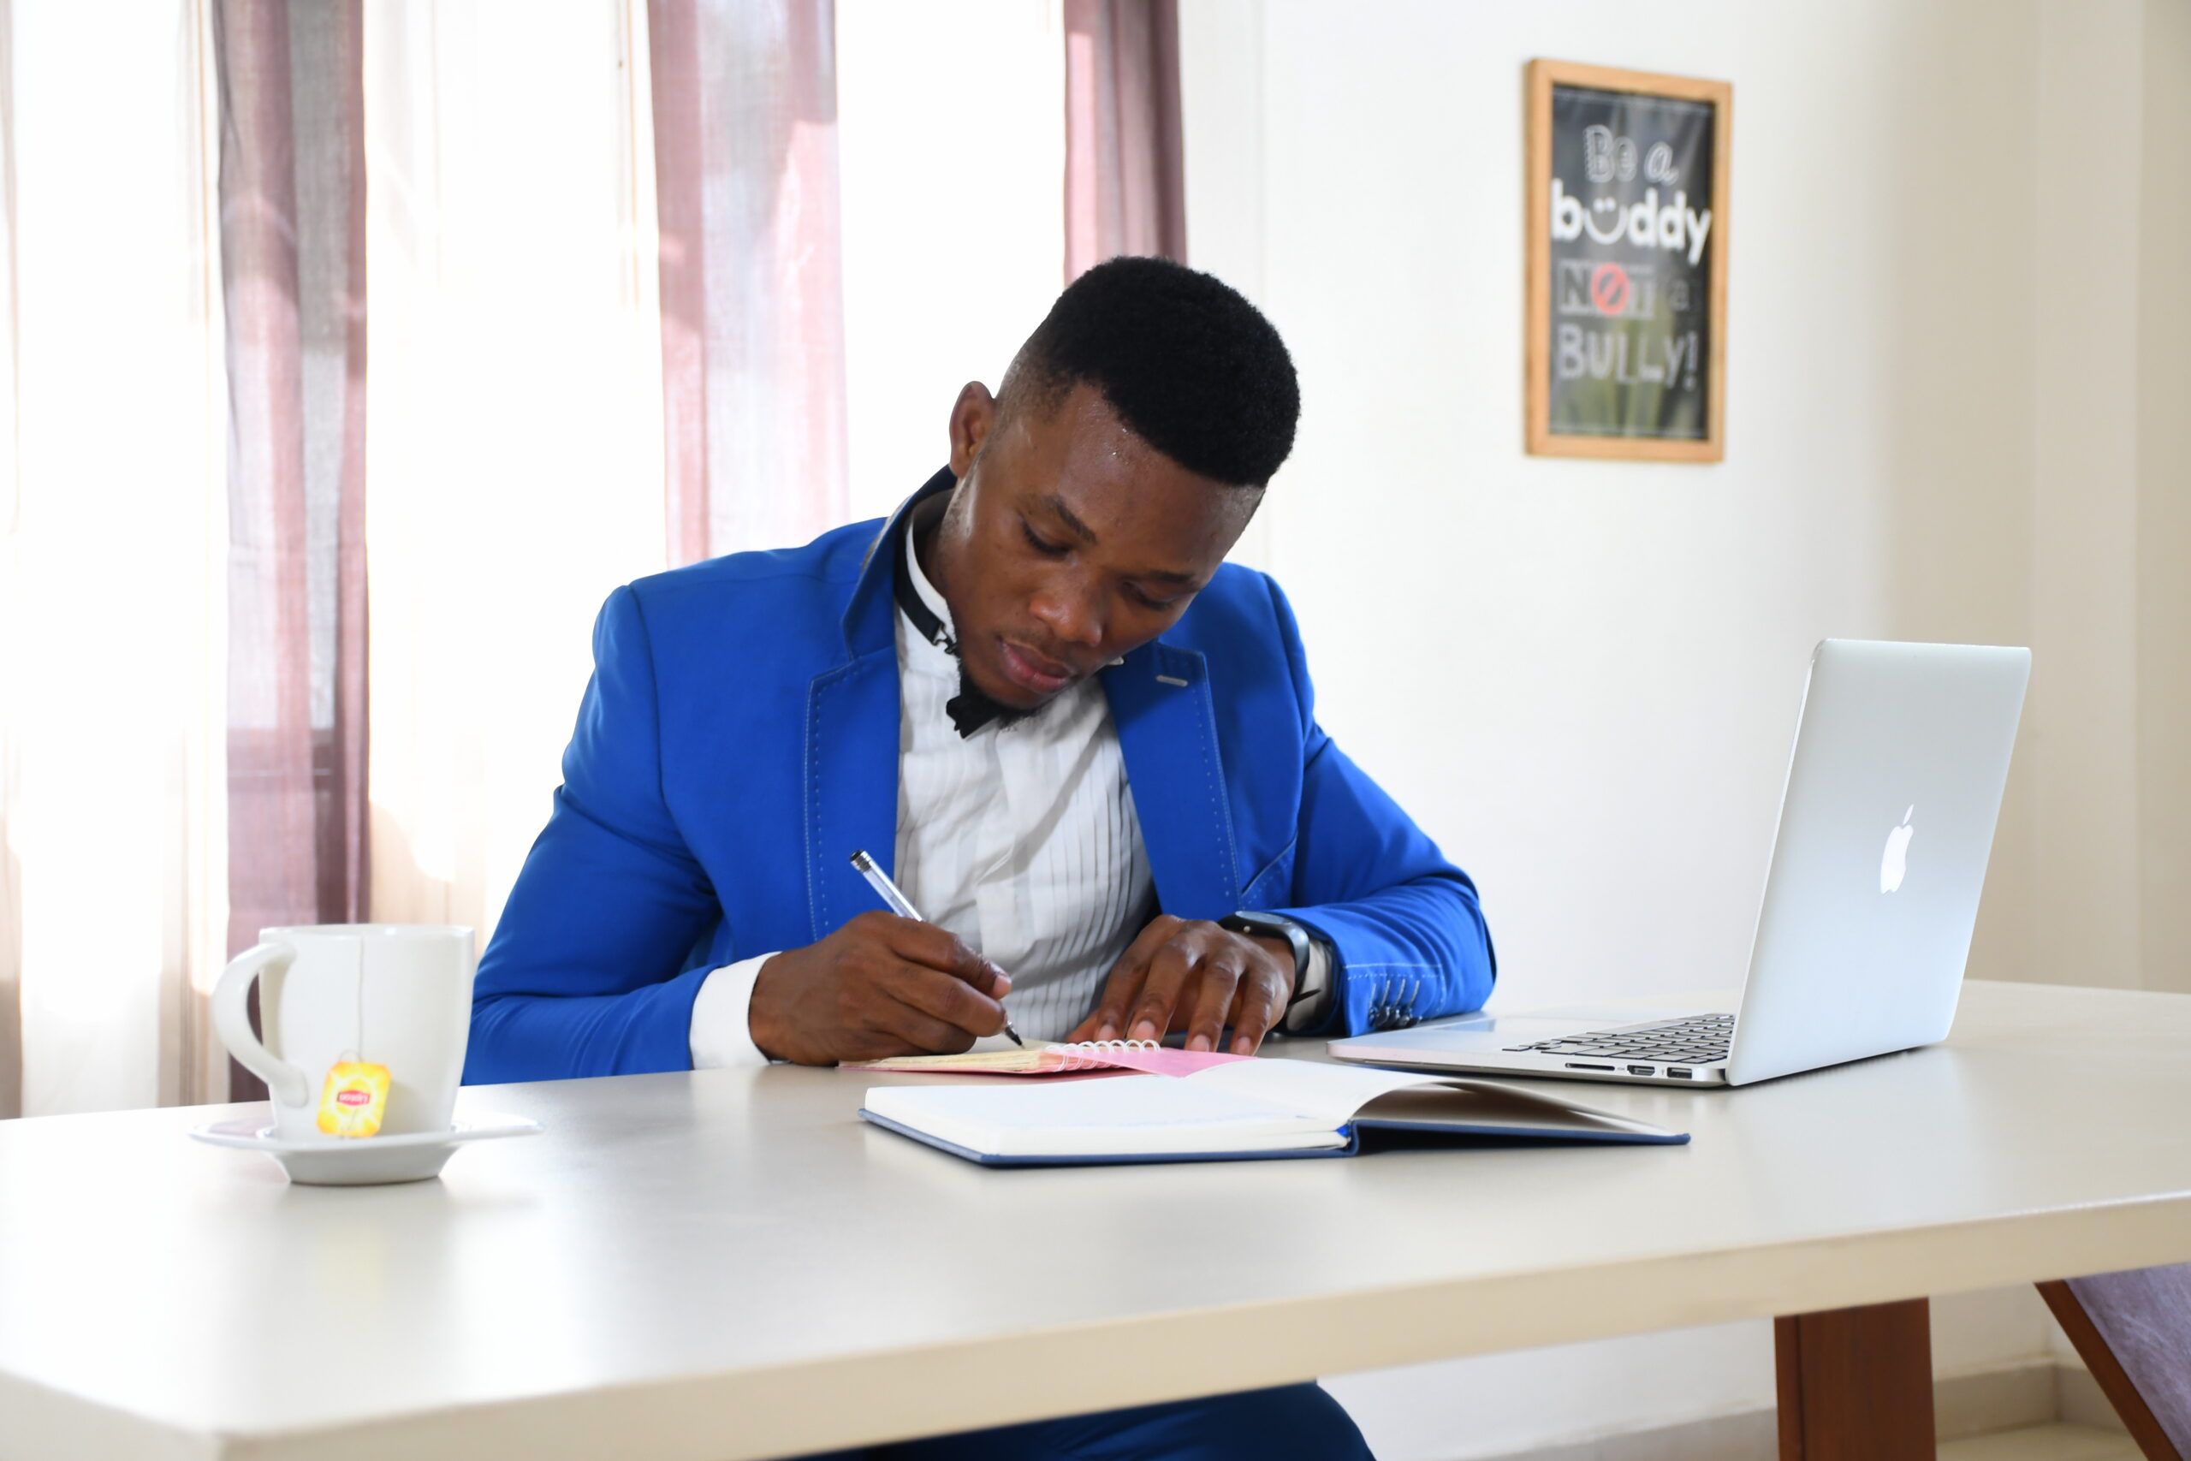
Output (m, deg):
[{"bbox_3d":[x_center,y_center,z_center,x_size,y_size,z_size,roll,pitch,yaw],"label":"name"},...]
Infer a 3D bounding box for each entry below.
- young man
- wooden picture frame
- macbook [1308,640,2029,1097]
[{"bbox_3d":[-0.069,0.324,1.977,0.620,1.189,0.760,-1,1,-20],"label":"young man"},{"bbox_3d":[0.598,-0.523,3.907,0.287,0.434,0.022,-1,1,-32],"label":"wooden picture frame"},{"bbox_3d":[0.310,0.065,1.812,0.261,0.221,0.316,0,1,33],"label":"macbook"}]

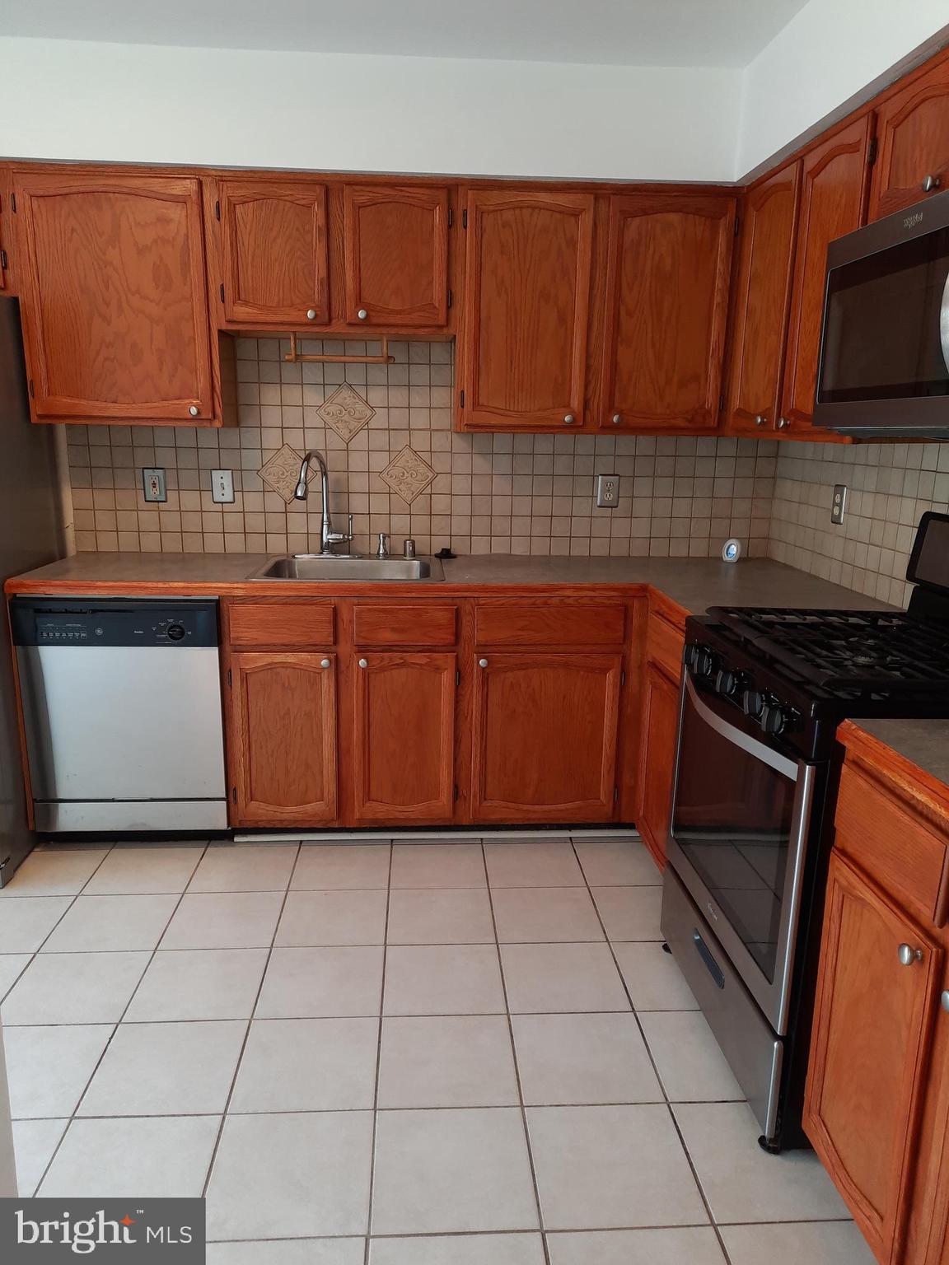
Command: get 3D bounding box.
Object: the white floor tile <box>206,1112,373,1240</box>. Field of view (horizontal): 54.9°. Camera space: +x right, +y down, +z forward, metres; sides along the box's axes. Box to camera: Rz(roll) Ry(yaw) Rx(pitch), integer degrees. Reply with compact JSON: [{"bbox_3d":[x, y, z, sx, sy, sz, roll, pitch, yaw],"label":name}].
[{"bbox_3d":[-0.350,1.035,1.747,0.303,0.010,0.302,0,13,-4],"label":"white floor tile"}]

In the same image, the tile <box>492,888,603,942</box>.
[{"bbox_3d":[0.211,0.826,2.667,0.303,0.010,0.300,0,13,-4],"label":"tile"}]

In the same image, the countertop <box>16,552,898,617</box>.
[{"bbox_3d":[-0.122,-0.139,2.864,2.600,0.045,1.214,0,13,-4],"label":"countertop"}]

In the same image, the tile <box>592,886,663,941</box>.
[{"bbox_3d":[0.514,0.826,2.679,0.301,0.010,0.301,0,13,-4],"label":"tile"}]

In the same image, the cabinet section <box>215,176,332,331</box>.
[{"bbox_3d":[-0.640,-1.219,3.013,0.350,0.440,0.310,0,13,-4],"label":"cabinet section"}]

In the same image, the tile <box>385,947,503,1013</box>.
[{"bbox_3d":[-0.079,0.899,2.365,0.303,0.010,0.302,0,13,-4],"label":"tile"}]

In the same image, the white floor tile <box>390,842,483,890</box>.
[{"bbox_3d":[-0.115,0.756,2.943,0.303,0.010,0.300,0,13,-4],"label":"white floor tile"}]

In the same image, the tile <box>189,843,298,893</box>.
[{"bbox_3d":[-0.727,0.754,2.899,0.301,0.010,0.301,0,13,-4],"label":"tile"}]

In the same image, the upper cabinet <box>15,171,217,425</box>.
[{"bbox_3d":[-1.135,-1.083,3.045,0.600,0.765,0.320,0,13,-3],"label":"upper cabinet"}]

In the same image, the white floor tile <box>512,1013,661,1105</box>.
[{"bbox_3d":[0.246,0.958,2.063,0.301,0.010,0.301,0,13,-4],"label":"white floor tile"}]

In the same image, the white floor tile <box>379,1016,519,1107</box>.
[{"bbox_3d":[-0.060,0.967,2.066,0.303,0.010,0.302,0,13,-4],"label":"white floor tile"}]

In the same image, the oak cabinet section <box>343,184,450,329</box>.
[{"bbox_3d":[-0.256,-1.217,3.037,0.340,0.440,0.310,0,13,-4],"label":"oak cabinet section"}]

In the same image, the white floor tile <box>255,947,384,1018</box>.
[{"bbox_3d":[-0.387,0.898,2.345,0.303,0.010,0.302,0,13,-4],"label":"white floor tile"}]

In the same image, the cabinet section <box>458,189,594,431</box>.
[{"bbox_3d":[0.159,-1.067,3.096,0.427,0.740,0.310,0,13,-4],"label":"cabinet section"}]

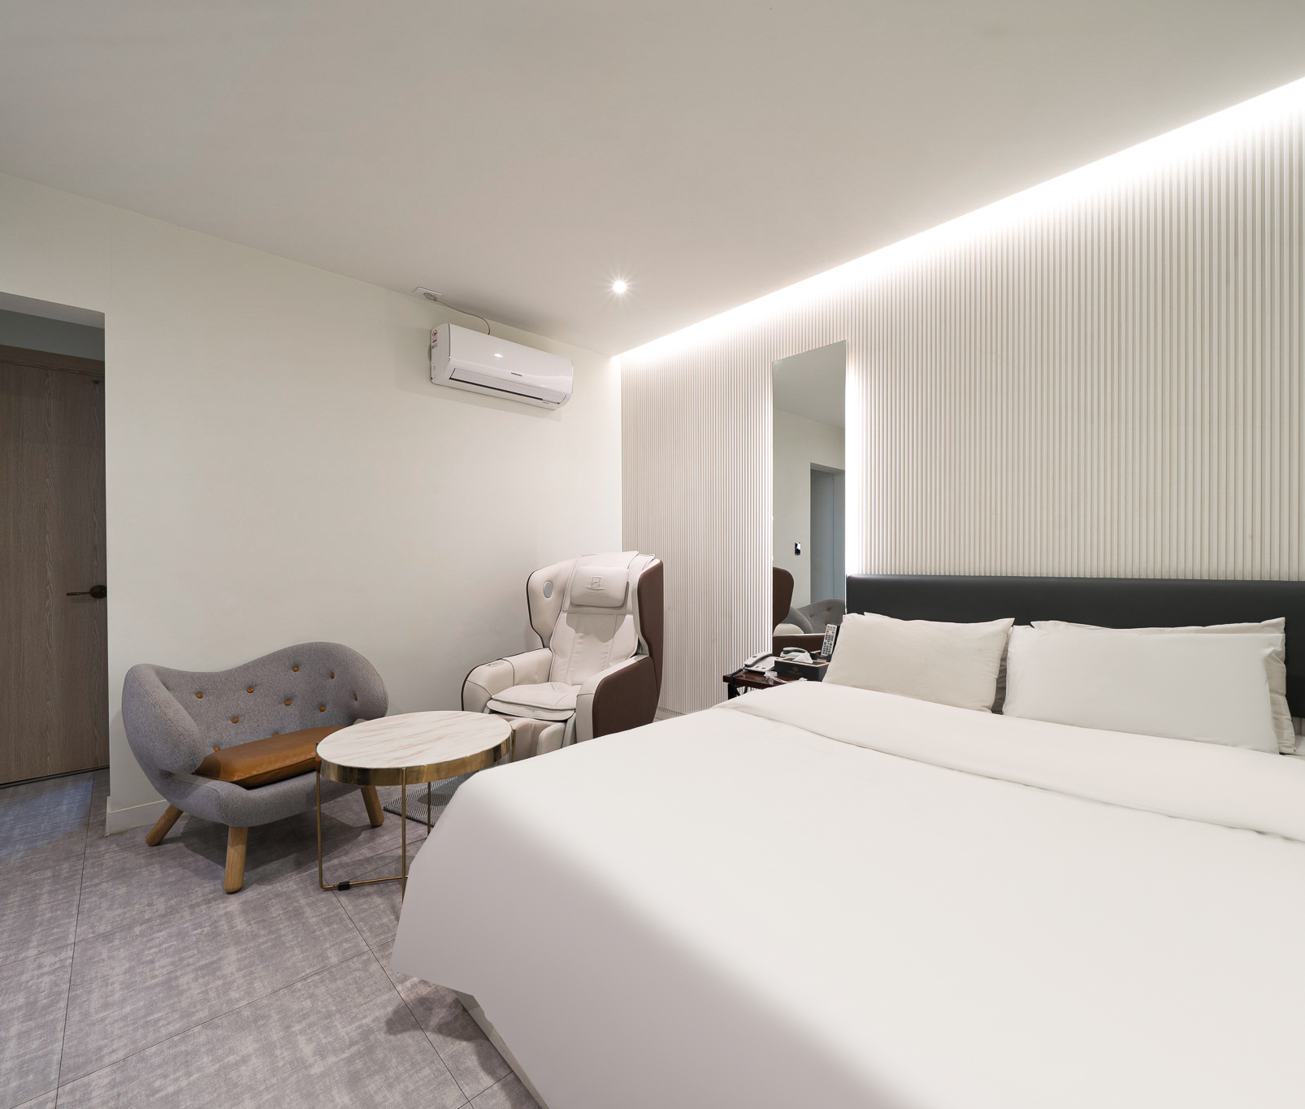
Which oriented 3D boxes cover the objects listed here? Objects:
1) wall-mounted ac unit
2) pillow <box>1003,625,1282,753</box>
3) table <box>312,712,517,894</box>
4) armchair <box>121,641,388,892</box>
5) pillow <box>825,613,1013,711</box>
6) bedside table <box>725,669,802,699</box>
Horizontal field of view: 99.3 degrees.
[{"bbox_3d":[-0.871,-1.109,3.320,0.820,0.290,0.230,-1,0,-44],"label":"wall-mounted ac unit"},{"bbox_3d":[1.565,0.420,1.839,0.700,0.410,0.150,0,-23,46],"label":"pillow"},{"bbox_3d":[-0.844,0.882,2.020,0.650,0.450,0.650,-1,0,-44],"label":"table"},{"bbox_3d":[-1.529,0.766,2.215,0.760,0.690,0.860,0,0,32],"label":"armchair"},{"bbox_3d":[1.095,0.433,2.342,0.700,0.410,0.150,0,-27,46],"label":"pillow"},{"bbox_3d":[0.690,0.851,2.852,0.410,0.475,0.460,-1,0,-44],"label":"bedside table"}]

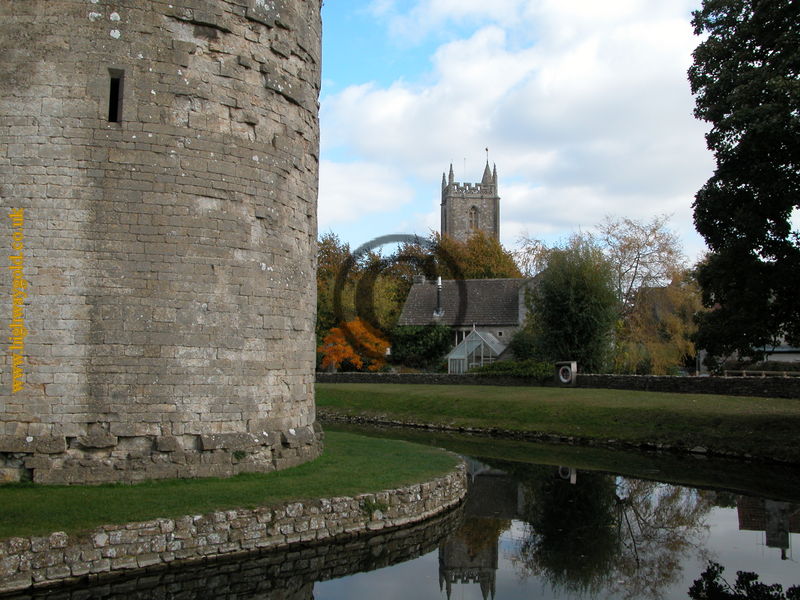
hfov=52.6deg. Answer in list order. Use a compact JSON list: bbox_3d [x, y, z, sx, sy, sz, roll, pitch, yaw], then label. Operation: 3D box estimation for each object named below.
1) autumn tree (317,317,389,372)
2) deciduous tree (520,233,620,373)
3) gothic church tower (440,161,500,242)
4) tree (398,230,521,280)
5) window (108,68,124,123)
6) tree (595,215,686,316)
[{"bbox_3d":[-2.990,3.114,50.323,4.500,4.120,4.100,1,-5,-3],"label":"autumn tree"},{"bbox_3d":[9.444,0.285,45.608,5.700,8.024,5.200,0,-4,12],"label":"deciduous tree"},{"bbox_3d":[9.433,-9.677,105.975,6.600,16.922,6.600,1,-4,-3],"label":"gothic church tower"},{"bbox_3d":[6.340,0.433,83.998,12.300,15.240,10.500,0,-5,4],"label":"tree"},{"bbox_3d":[-4.969,-3.548,14.193,0.264,0.955,0.300,2,-4,-17],"label":"window"},{"bbox_3d":[14.484,-1.019,48.715,5.500,8.346,5.000,0,-4,17],"label":"tree"}]

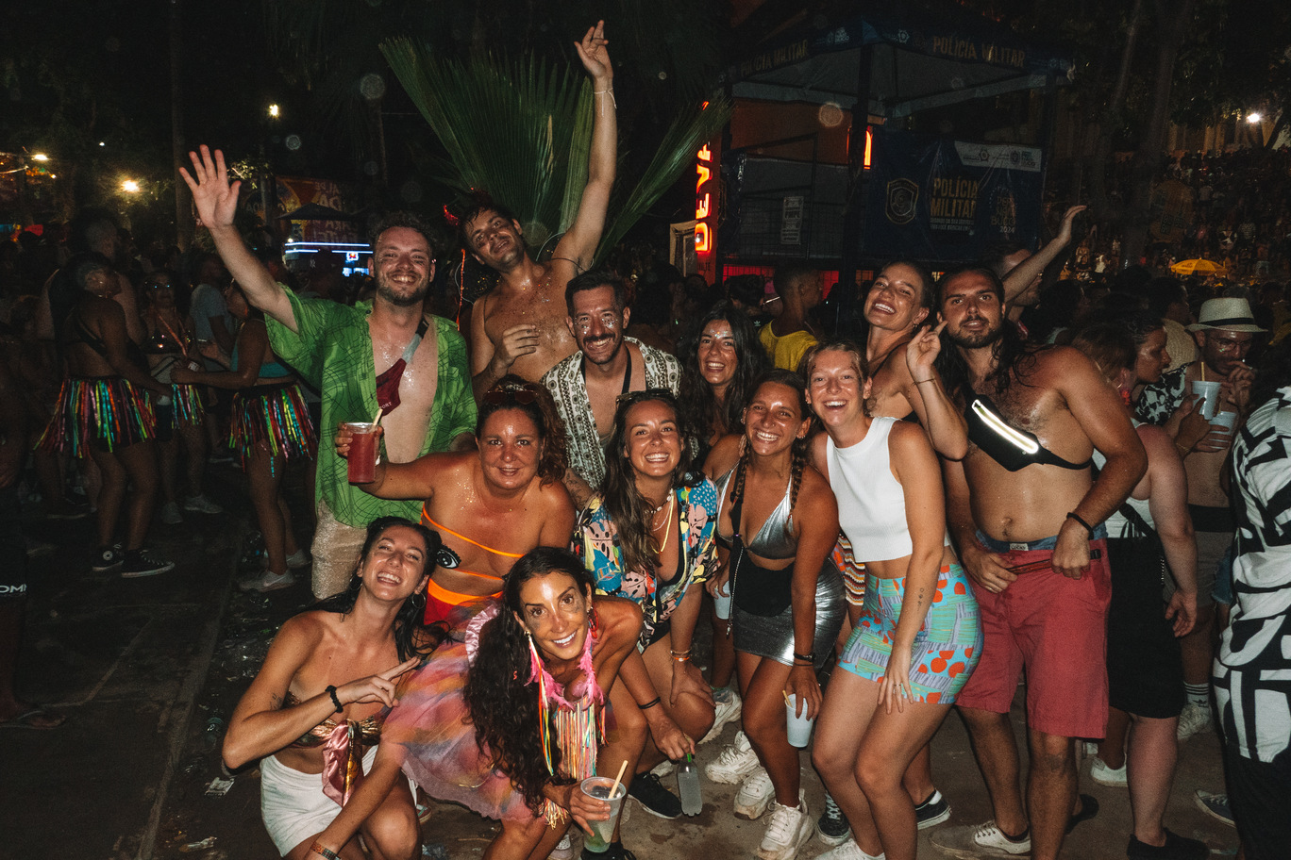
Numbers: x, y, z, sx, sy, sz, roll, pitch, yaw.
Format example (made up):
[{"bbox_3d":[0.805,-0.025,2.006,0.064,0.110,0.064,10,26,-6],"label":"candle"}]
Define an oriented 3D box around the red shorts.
[{"bbox_3d":[1.040,0.550,2.430,0.390,0.510,0.300,8,12,34],"label":"red shorts"}]

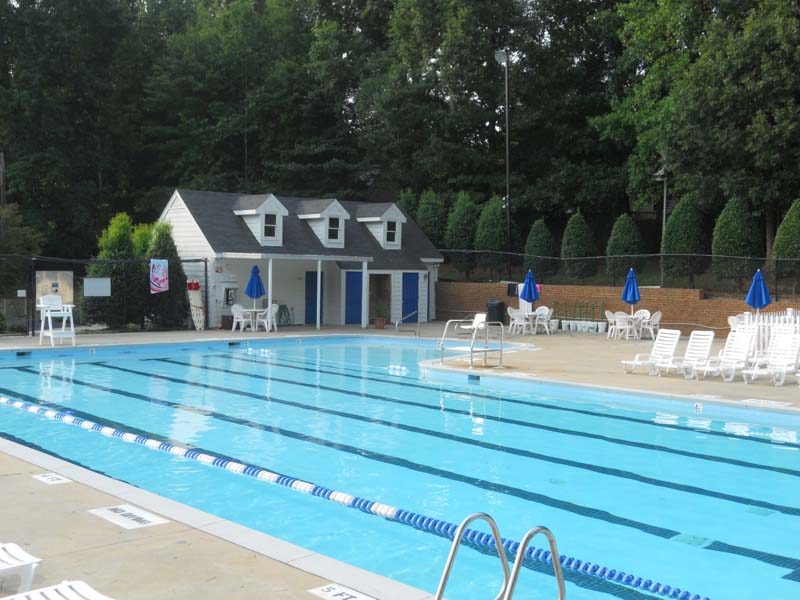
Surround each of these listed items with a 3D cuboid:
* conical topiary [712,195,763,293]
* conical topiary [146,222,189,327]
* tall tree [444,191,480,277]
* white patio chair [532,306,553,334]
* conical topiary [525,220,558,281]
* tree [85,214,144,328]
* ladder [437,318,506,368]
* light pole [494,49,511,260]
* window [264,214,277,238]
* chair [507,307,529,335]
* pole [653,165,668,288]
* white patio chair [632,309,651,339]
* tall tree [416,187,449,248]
[{"bbox_3d":[12.171,-2.052,34.114,1.839,3.348,1.839,-1,2,-43],"label":"conical topiary"},{"bbox_3d":[-8.147,-0.894,33.200,1.450,3.700,1.450,0,2,-43],"label":"conical topiary"},{"bbox_3d":[2.797,-2.931,42.400,1.550,3.950,1.550,1,2,0],"label":"tall tree"},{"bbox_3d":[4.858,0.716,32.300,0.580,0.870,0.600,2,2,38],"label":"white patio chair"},{"bbox_3d":[5.974,-2.174,40.000,1.420,2.550,1.420,1,1,0],"label":"conical topiary"},{"bbox_3d":[-9.763,-1.009,32.400,2.000,4.000,2.000,0,2,-43],"label":"tree"},{"bbox_3d":[1.521,0.909,20.036,1.150,1.000,0.850,0,2,-22],"label":"ladder"},{"bbox_3d":[4.394,-5.823,40.633,0.561,9.793,0.408,-1,2,-43],"label":"light pole"},{"bbox_3d":[-4.522,-2.589,33.151,0.530,0.826,0.102,-1,2,-41],"label":"window"},{"bbox_3d":[4.027,0.714,32.200,0.580,0.870,0.600,2,2,41],"label":"chair"},{"bbox_3d":[9.056,-2.526,32.900,0.550,4.350,0.350,-1,2,-43],"label":"pole"},{"bbox_3d":[8.032,0.796,31.605,0.581,0.877,0.592,1,2,25],"label":"white patio chair"},{"bbox_3d":[1.589,-3.194,45.523,1.581,4.225,1.581,0,2,0],"label":"tall tree"}]

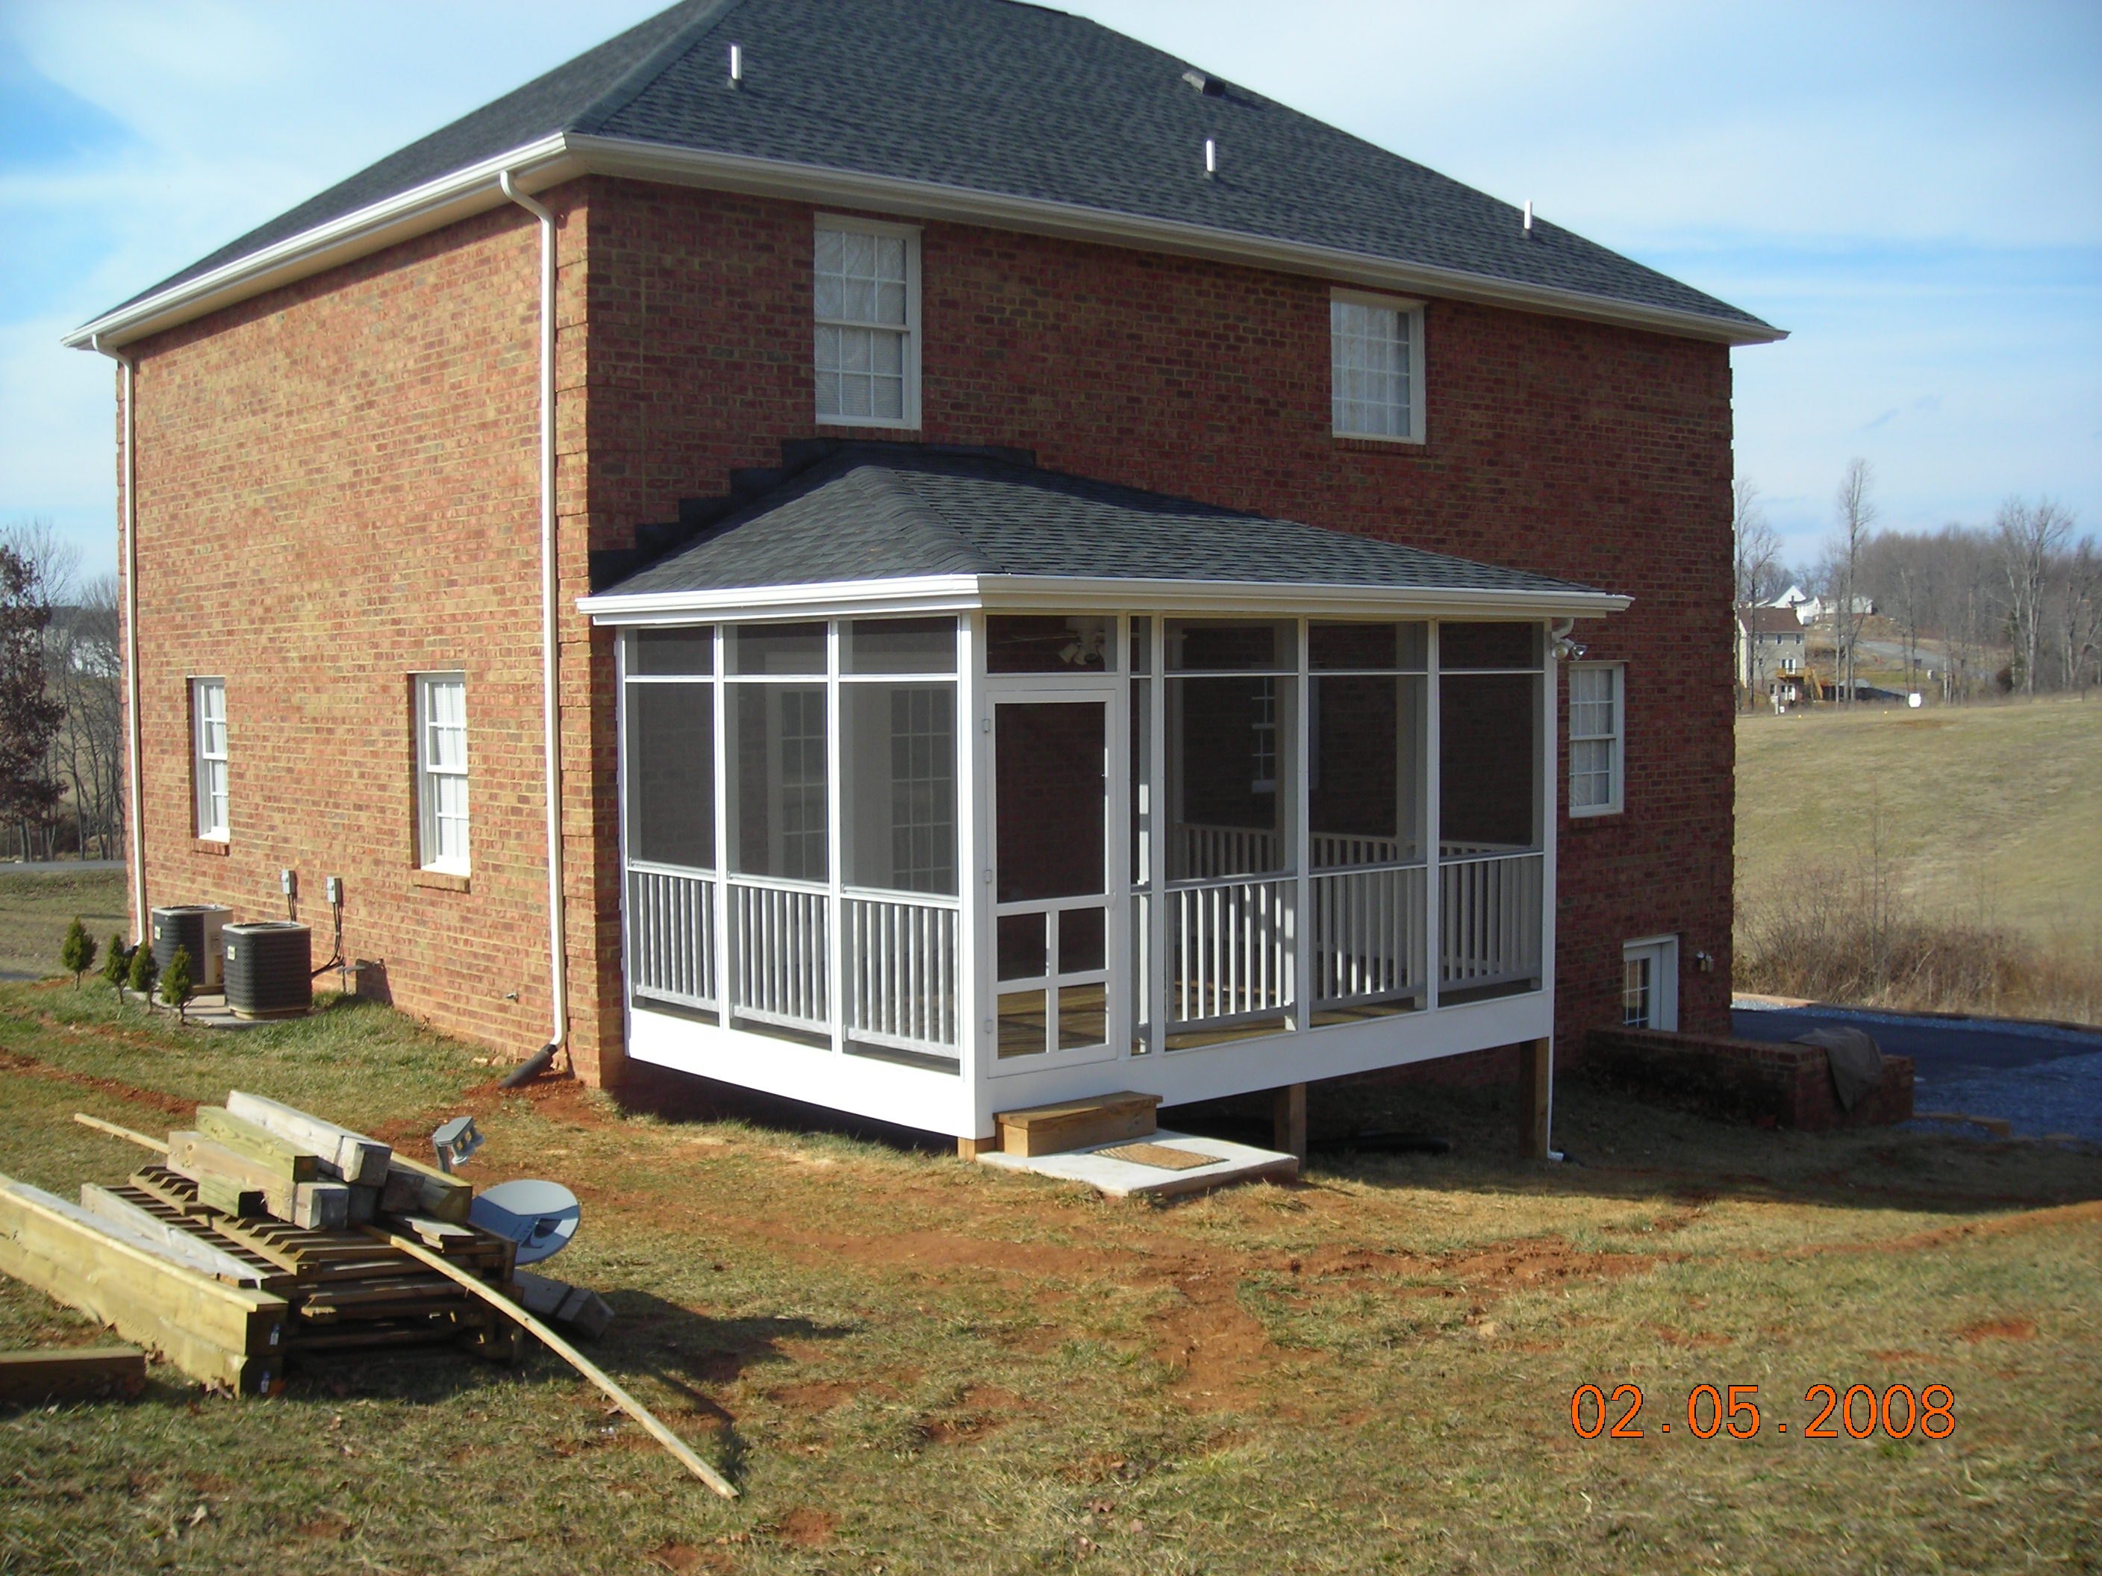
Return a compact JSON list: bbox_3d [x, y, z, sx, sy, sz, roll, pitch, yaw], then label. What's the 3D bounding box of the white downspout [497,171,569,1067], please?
[{"bbox_3d":[-3.356,-1.109,14.838,0.360,5.750,0.100,-3,4,-40],"label":"white downspout"}]

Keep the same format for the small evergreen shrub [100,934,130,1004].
[{"bbox_3d":[-7.523,1.458,18.529,0.251,0.554,0.251,-2,3,-39],"label":"small evergreen shrub"}]

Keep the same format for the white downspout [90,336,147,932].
[{"bbox_3d":[-8.664,-1.390,21.293,0.420,5.600,0.120,-2,3,-39],"label":"white downspout"}]

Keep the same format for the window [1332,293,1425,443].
[{"bbox_3d":[2.721,-3.507,19.285,1.170,1.240,0.120,-3,4,-40],"label":"window"}]

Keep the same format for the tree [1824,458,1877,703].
[{"bbox_3d":[77.904,-20.176,225.000,5.100,23.860,5.100,-2,3,-39],"label":"tree"}]

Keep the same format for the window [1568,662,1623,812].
[{"bbox_3d":[5.036,-0.446,21.399,0.880,1.410,0.120,-3,4,-40],"label":"window"}]

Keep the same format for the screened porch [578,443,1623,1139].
[{"bbox_3d":[0.406,-0.247,14.788,5.380,4.230,4.020,-2,3,-39],"label":"screened porch"}]

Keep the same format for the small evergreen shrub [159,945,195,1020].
[{"bbox_3d":[-6.589,1.481,17.401,0.248,0.595,0.248,-2,3,-39],"label":"small evergreen shrub"}]

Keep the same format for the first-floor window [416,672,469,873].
[{"bbox_3d":[-4.310,-0.108,16.517,0.140,1.420,0.920,-2,3,-39],"label":"first-floor window"}]

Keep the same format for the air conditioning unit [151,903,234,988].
[{"bbox_3d":[-7.056,1.306,18.953,0.570,0.613,0.570,-2,3,-39],"label":"air conditioning unit"}]

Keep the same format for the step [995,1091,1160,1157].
[{"bbox_3d":[0.161,1.799,12.345,0.980,0.200,0.280,-3,4,-40],"label":"step"}]

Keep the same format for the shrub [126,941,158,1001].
[{"bbox_3d":[-7.137,1.479,18.135,0.258,0.542,0.258,-2,3,-39],"label":"shrub"}]

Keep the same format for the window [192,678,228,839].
[{"bbox_3d":[-7.269,-0.244,20.033,0.120,1.450,0.930,-3,4,-40],"label":"window"}]

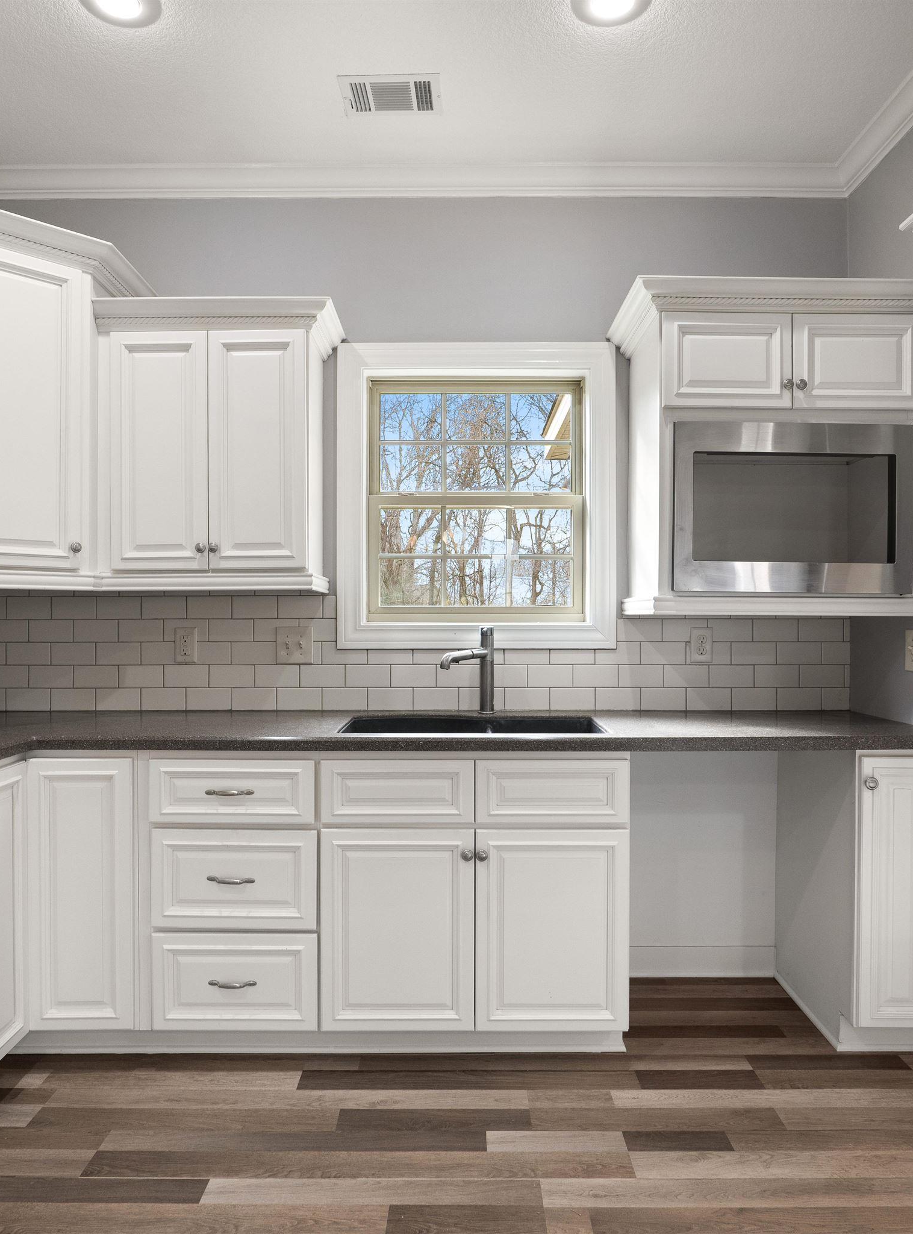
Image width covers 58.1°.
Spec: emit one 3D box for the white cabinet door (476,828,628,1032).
[{"bbox_3d":[0.262,0.850,2.237,0.414,0.546,0.025,0,0,0],"label":"white cabinet door"}]

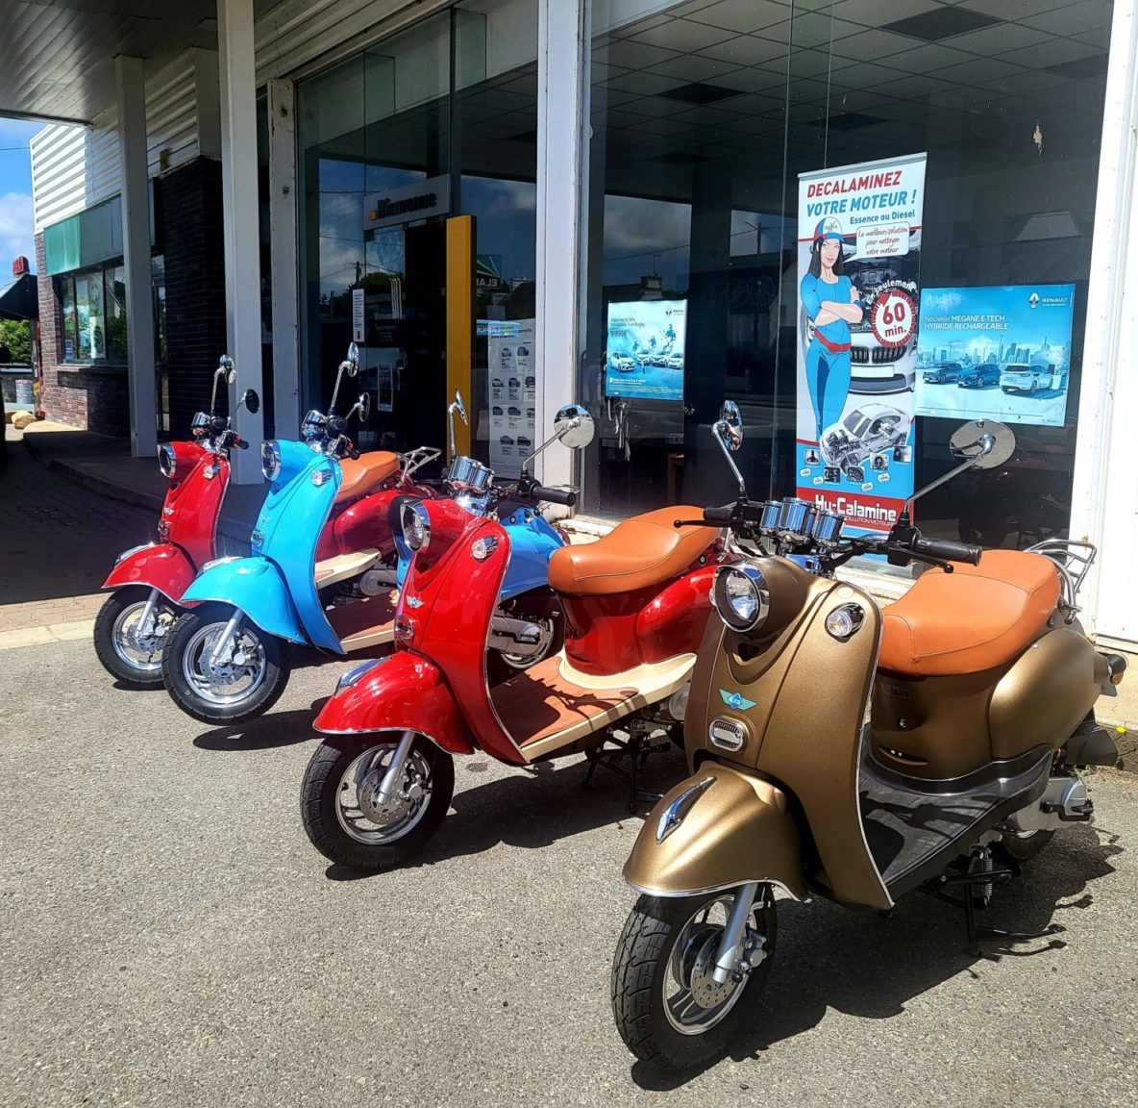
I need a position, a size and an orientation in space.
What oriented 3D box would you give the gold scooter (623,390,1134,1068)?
[{"bbox_3d":[0.759,0.292,2.419,1.700,1.230,0.720,-7,13,-39],"label":"gold scooter"}]

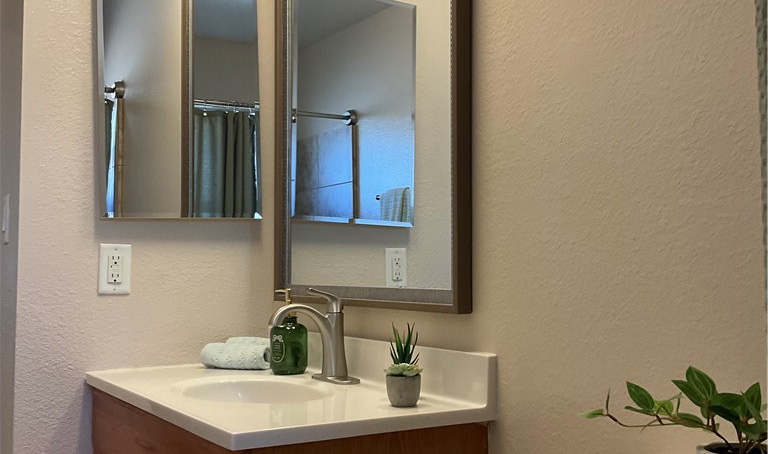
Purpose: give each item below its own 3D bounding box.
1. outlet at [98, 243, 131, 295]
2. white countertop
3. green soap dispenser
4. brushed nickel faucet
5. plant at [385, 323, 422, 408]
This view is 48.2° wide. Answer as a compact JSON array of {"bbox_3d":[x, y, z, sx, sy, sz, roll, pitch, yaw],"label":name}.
[{"bbox_3d":[-0.645,0.103,2.067,0.073,0.119,0.008,2,-4,-32],"label":"outlet"},{"bbox_3d":[-0.251,0.299,1.779,0.498,0.115,0.897,2,-4,-32],"label":"white countertop"},{"bbox_3d":[-0.220,0.244,2.032,0.070,0.203,0.078,-3,-4,44],"label":"green soap dispenser"},{"bbox_3d":[-0.163,0.235,1.857,0.193,0.203,0.158,2,-4,-32],"label":"brushed nickel faucet"},{"bbox_3d":[0.037,0.246,1.545,0.067,0.149,0.067,0,-3,0],"label":"plant"}]

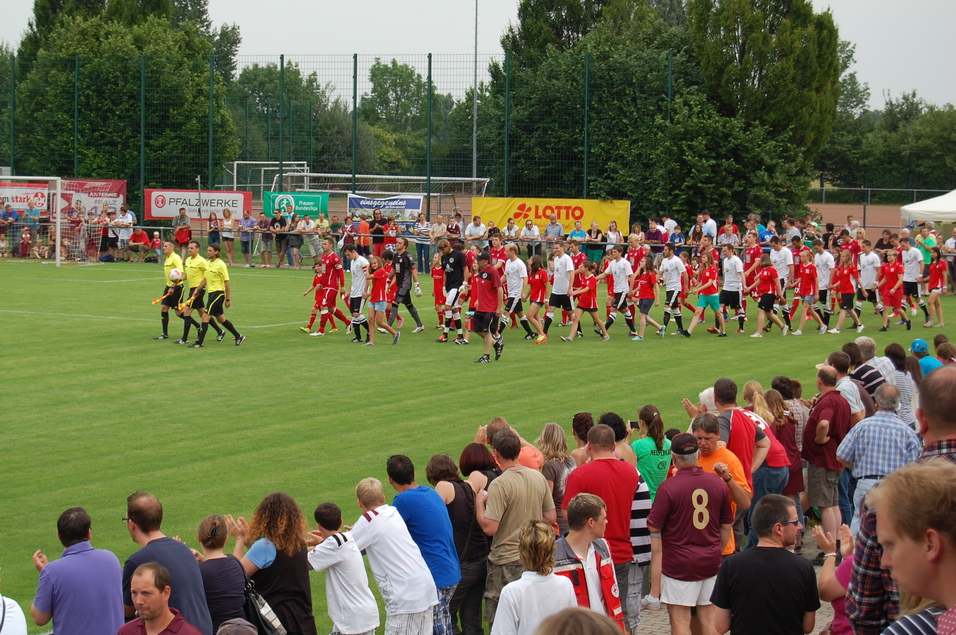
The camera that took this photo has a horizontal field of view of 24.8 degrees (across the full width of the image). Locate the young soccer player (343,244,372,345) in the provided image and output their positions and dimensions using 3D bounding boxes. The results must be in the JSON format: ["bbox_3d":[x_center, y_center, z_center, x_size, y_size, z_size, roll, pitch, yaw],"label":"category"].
[{"bbox_3d":[-2.106,-0.425,37.876,0.360,1.690,0.480,-1,4,-30],"label":"young soccer player"}]

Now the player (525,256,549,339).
[{"bbox_3d":[1.098,-0.331,38.877,0.520,1.560,0.460,-1,4,-30],"label":"player"}]

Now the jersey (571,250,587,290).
[{"bbox_3d":[1.928,-0.939,43.000,0.330,0.730,0.470,-1,5,-33],"label":"jersey"}]

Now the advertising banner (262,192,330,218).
[{"bbox_3d":[-5.523,-3.418,66.366,2.280,0.780,0.050,3,4,24],"label":"advertising banner"}]

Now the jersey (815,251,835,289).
[{"bbox_3d":[6.830,-0.935,42.808,0.310,0.730,0.490,-2,5,-43],"label":"jersey"}]

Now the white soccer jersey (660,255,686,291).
[{"bbox_3d":[3.705,-0.849,41.214,0.340,0.700,0.520,-2,5,-40],"label":"white soccer jersey"}]

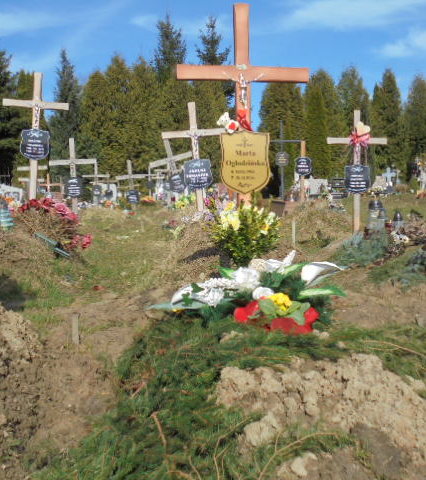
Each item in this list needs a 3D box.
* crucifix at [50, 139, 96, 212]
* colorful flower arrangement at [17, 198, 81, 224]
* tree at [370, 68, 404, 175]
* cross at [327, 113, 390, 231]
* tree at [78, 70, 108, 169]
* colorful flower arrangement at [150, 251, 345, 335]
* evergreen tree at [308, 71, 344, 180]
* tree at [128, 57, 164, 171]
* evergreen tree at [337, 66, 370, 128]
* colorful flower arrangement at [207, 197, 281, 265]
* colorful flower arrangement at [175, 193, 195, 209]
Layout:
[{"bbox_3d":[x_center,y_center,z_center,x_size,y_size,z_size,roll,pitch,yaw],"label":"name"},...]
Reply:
[{"bbox_3d":[-1.968,-0.889,9.861,0.630,1.057,0.100,0,6,0],"label":"crucifix"},{"bbox_3d":[-1.517,-0.241,6.500,0.583,0.287,0.380,0,4,0],"label":"colorful flower arrangement"},{"bbox_3d":[7.546,-4.844,30.662,1.520,4.960,1.520,0,6,0],"label":"tree"},{"bbox_3d":[1.510,-0.713,7.366,0.620,1.264,0.100,0,6,0],"label":"cross"},{"bbox_3d":[-5.636,-5.213,33.000,1.644,5.495,1.700,0,4,0],"label":"tree"},{"bbox_3d":[0.118,0.184,2.633,0.700,0.238,0.450,0,6,0],"label":"colorful flower arrangement"},{"bbox_3d":[4.882,-4.800,30.667,1.615,4.870,1.615,0,6,0],"label":"evergreen tree"},{"bbox_3d":[-3.170,-5.542,33.000,1.785,6.153,1.800,0,4,0],"label":"tree"},{"bbox_3d":[6.999,-5.654,35.000,1.694,5.978,1.700,0,4,0],"label":"evergreen tree"},{"bbox_3d":[0.140,-0.045,3.514,0.351,0.310,0.340,0,6,0],"label":"colorful flower arrangement"},{"bbox_3d":[-0.431,-0.611,11.000,0.344,0.266,0.300,0,4,0],"label":"colorful flower arrangement"}]

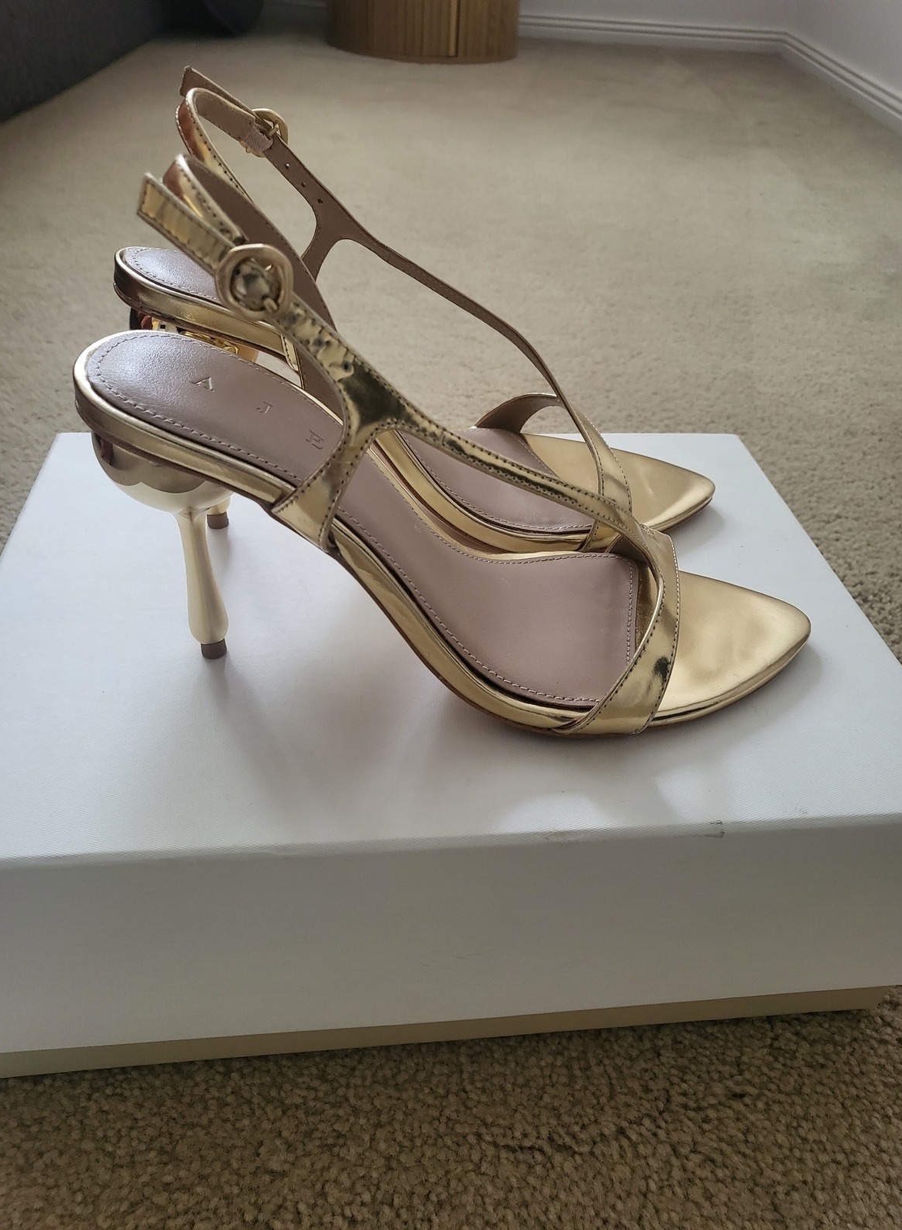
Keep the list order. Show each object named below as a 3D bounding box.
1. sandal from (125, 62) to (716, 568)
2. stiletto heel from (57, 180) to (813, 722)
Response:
[{"bbox_3d":[0.000,-0.108,0.342,0.232,0.154,0.084,-3,38,-9],"label":"sandal"},{"bbox_3d":[0.015,-0.047,0.266,0.229,0.152,0.086,-1,38,-6],"label":"stiletto heel"}]

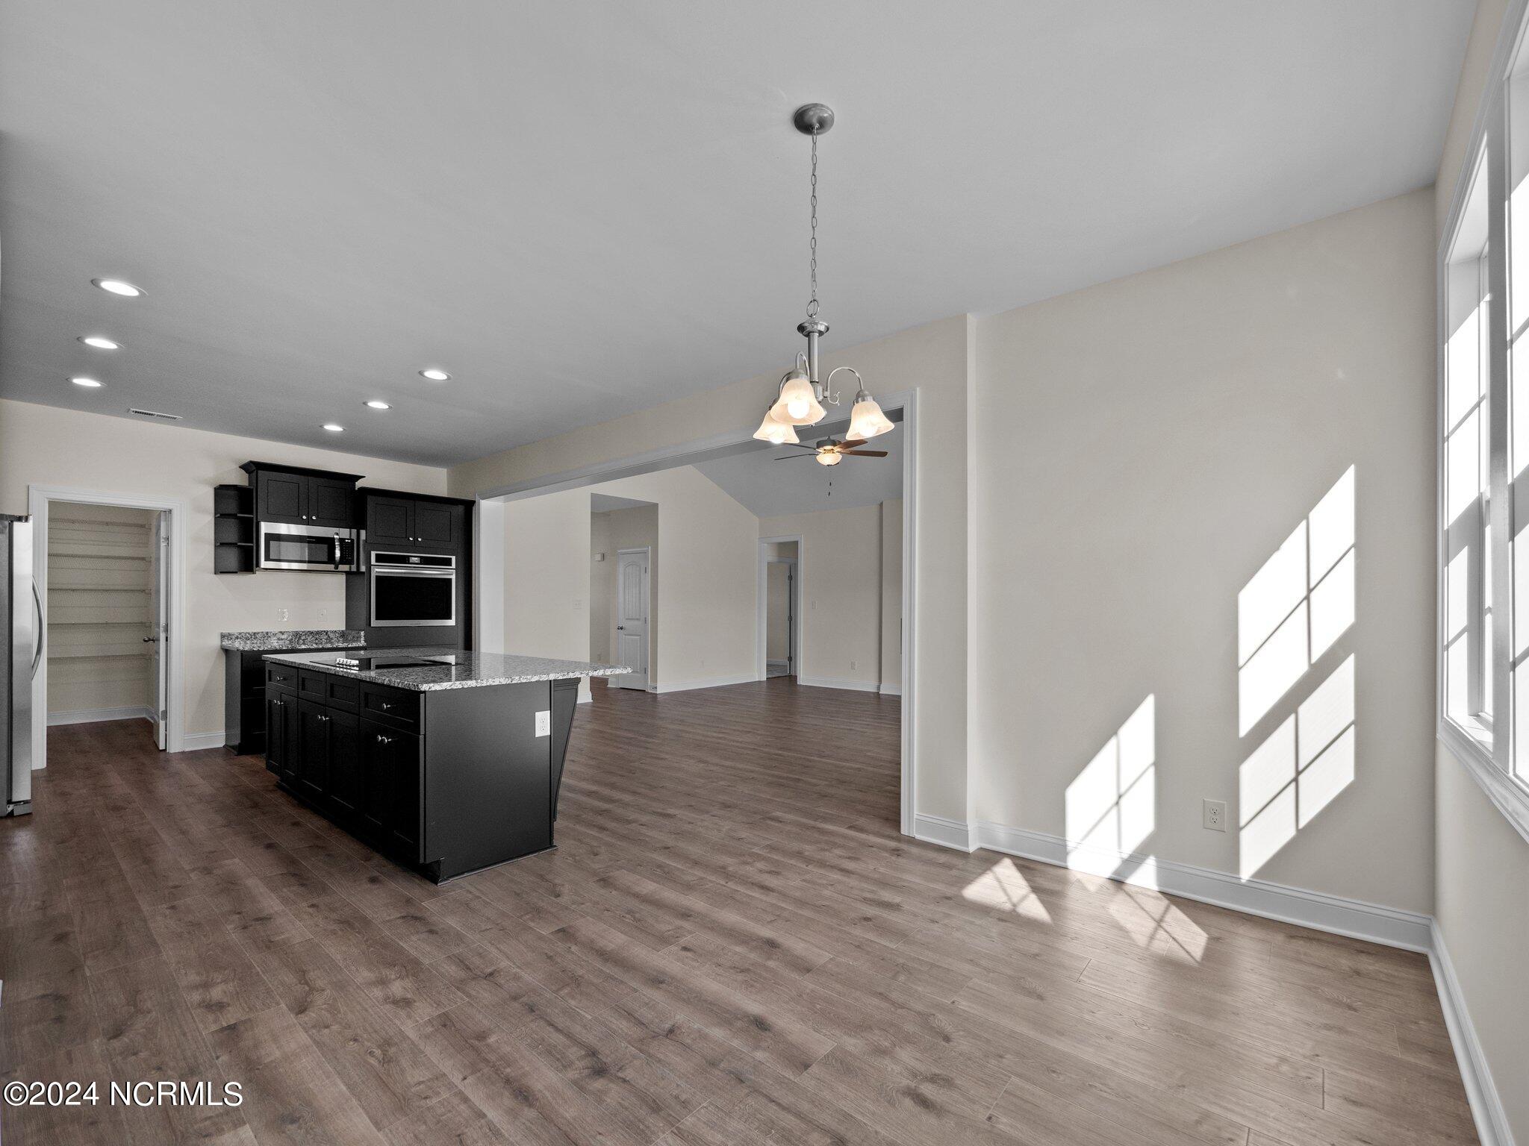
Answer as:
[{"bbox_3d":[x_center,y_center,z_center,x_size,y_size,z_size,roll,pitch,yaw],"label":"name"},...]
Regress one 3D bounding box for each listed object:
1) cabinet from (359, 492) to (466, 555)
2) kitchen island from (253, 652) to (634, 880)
[{"bbox_3d":[-3.632,-0.477,6.304,0.622,0.539,0.911,-2,-3,41],"label":"cabinet"},{"bbox_3d":[-2.077,1.031,3.872,2.332,0.941,1.134,-1,-2,40],"label":"kitchen island"}]

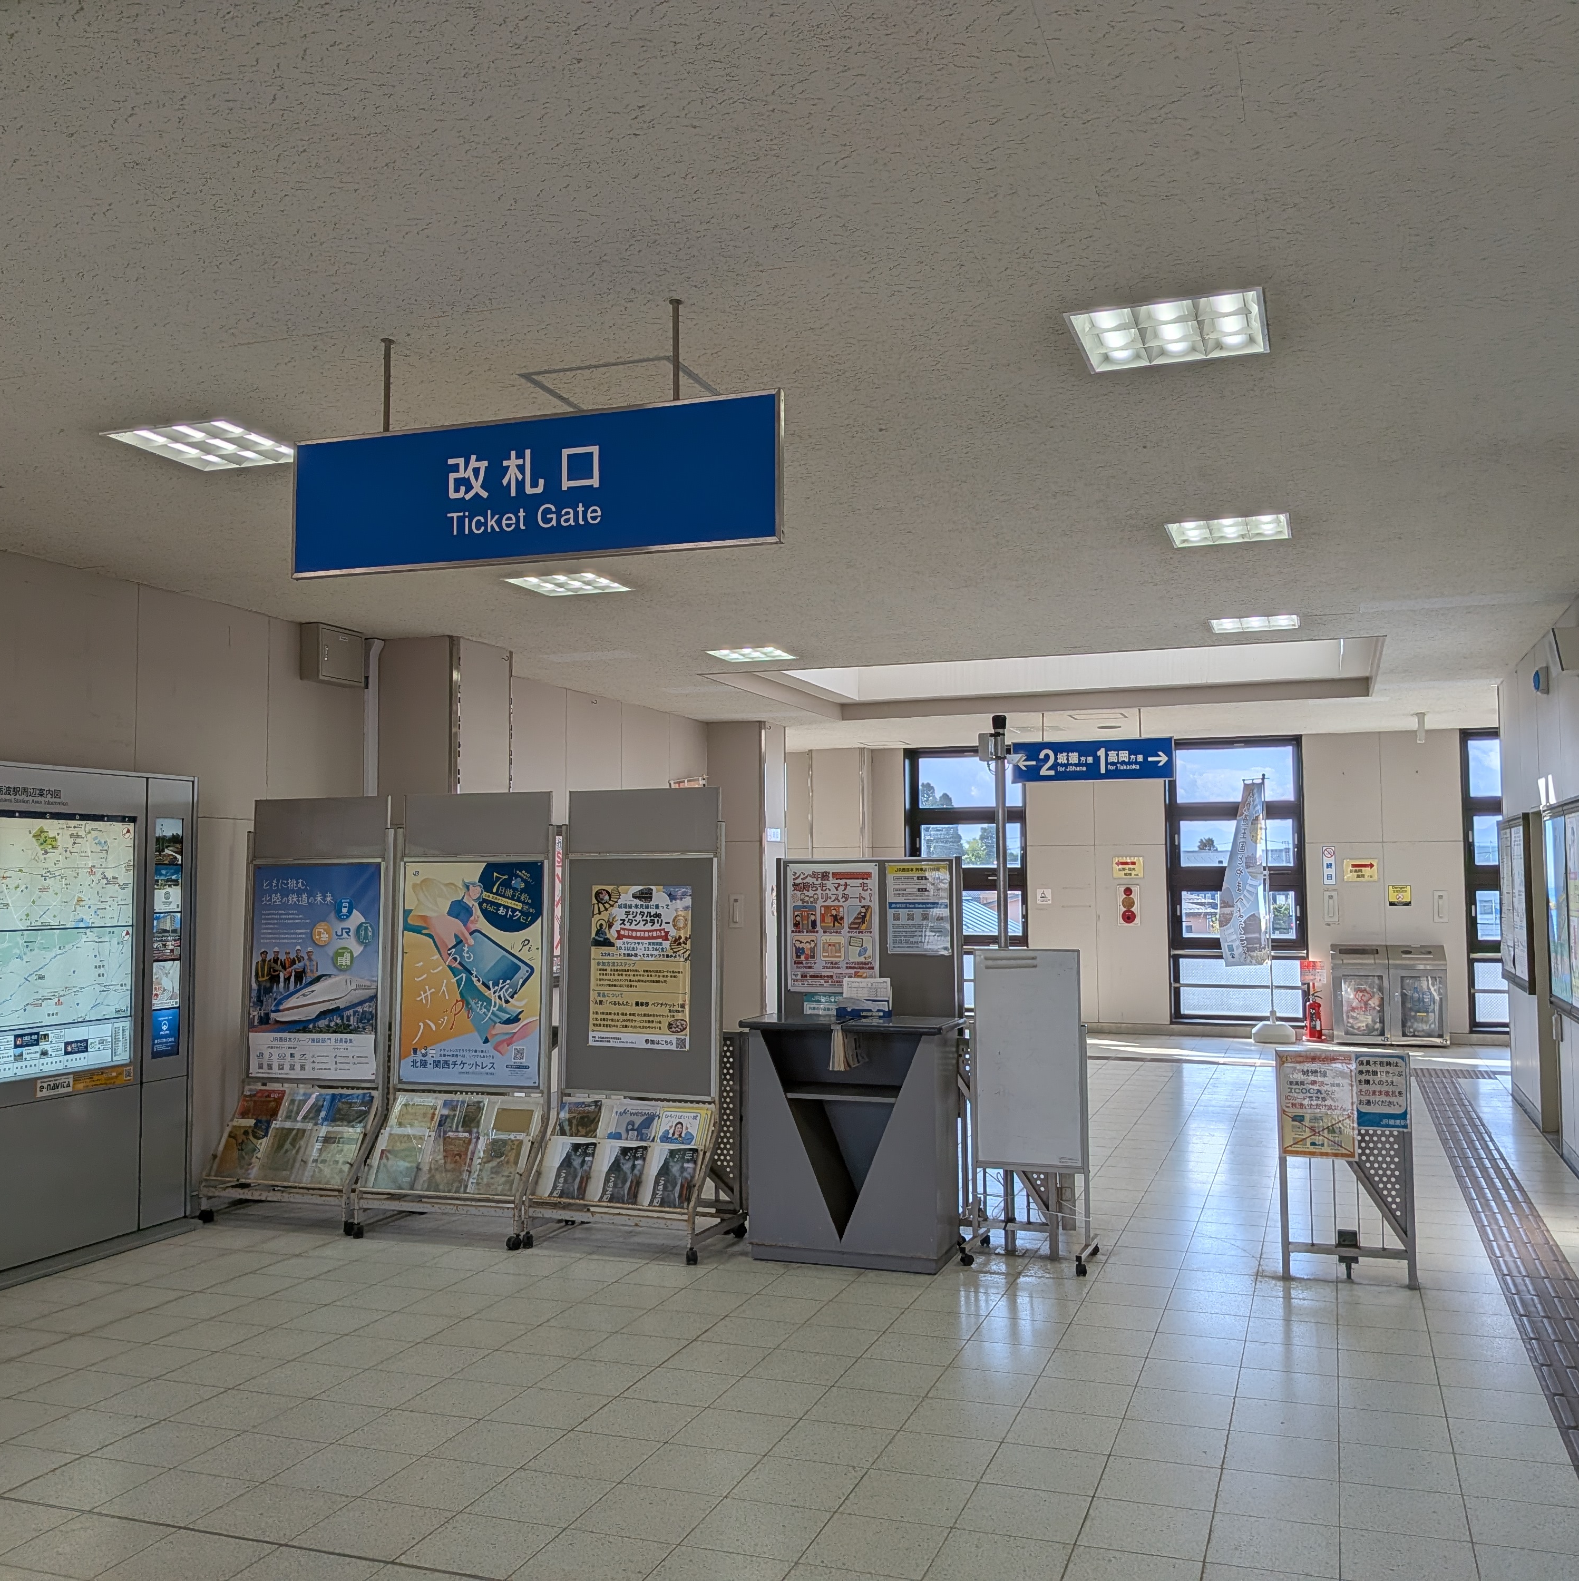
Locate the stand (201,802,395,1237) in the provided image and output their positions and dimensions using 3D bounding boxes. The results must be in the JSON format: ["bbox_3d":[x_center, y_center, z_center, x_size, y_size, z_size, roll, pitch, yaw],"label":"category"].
[{"bbox_3d":[-2.345,1.054,7.102,0.840,2.020,0.530,-2,-4,20],"label":"stand"}]

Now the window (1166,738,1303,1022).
[{"bbox_3d":[4.568,0.920,14.956,1.330,2.920,0.150,-2,-4,20],"label":"window"}]

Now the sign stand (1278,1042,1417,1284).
[{"bbox_3d":[2.173,1.465,5.703,0.505,0.900,0.080,-2,-4,20],"label":"sign stand"}]

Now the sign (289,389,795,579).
[{"bbox_3d":[-0.648,-0.740,3.611,1.350,0.350,0.070,-2,-4,20],"label":"sign"}]

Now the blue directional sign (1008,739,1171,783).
[{"bbox_3d":[2.629,-0.254,12.701,1.385,0.350,0.100,-2,-4,20],"label":"blue directional sign"}]

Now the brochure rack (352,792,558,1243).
[{"bbox_3d":[-1.512,1.024,6.803,0.830,2.020,0.530,-2,-4,20],"label":"brochure rack"}]

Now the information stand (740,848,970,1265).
[{"bbox_3d":[0.298,1.131,6.280,0.880,1.690,0.550,-2,-4,20],"label":"information stand"}]

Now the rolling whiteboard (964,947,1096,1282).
[{"bbox_3d":[1.005,1.318,6.146,0.510,1.283,0.400,-2,-4,20],"label":"rolling whiteboard"}]

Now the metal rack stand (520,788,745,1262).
[{"bbox_3d":[-0.708,0.999,6.514,0.840,2.010,0.530,-2,-4,20],"label":"metal rack stand"}]

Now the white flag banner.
[{"bbox_3d":[4.487,0.801,14.519,0.520,1.860,0.300,-2,-4,20],"label":"white flag banner"}]

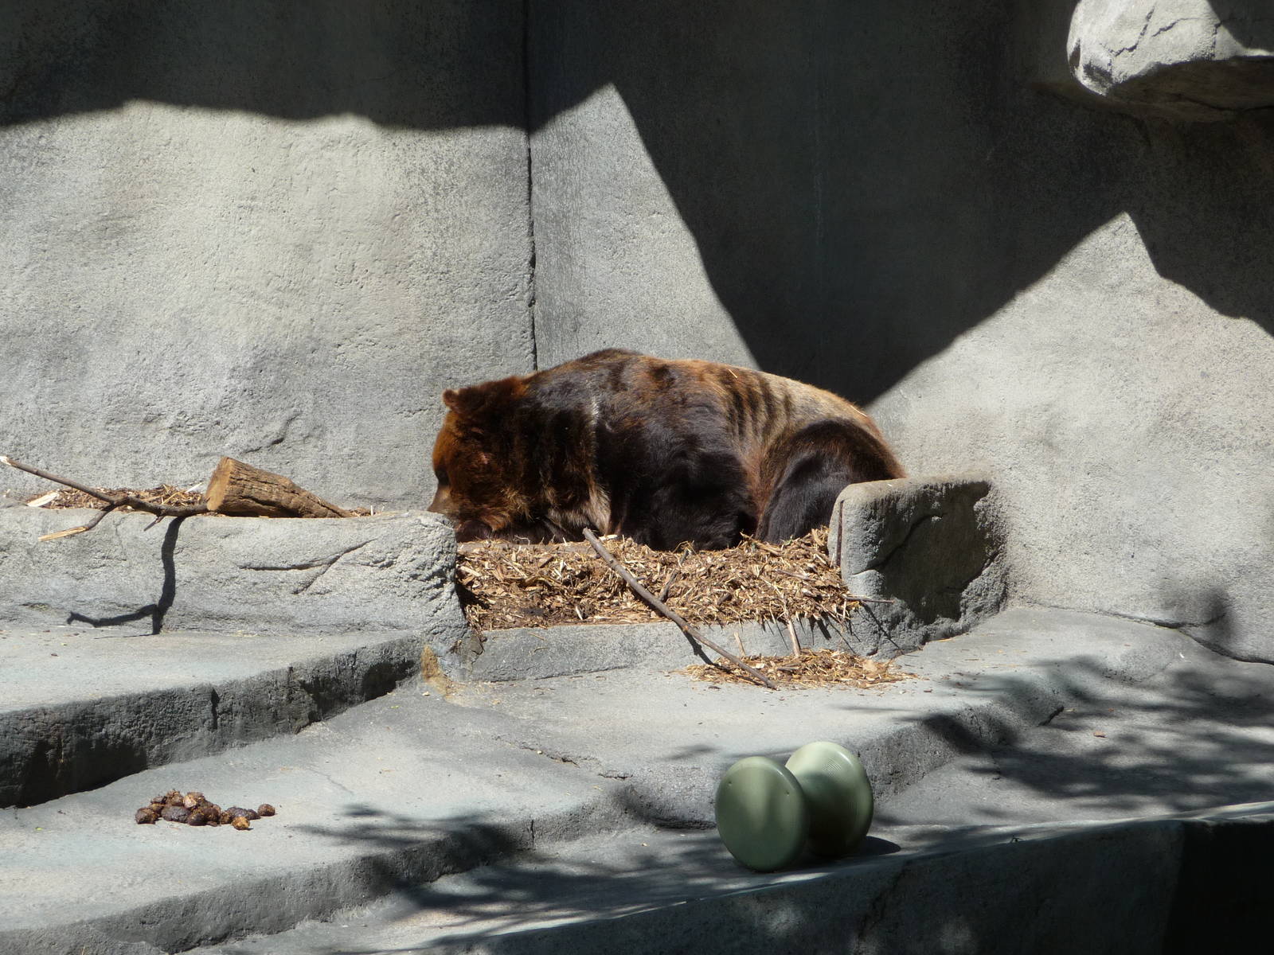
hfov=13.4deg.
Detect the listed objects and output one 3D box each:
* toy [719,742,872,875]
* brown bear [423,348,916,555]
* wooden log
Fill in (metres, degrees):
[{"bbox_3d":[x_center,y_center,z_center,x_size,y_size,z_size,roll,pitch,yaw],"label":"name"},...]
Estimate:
[{"bbox_3d":[0.475,0.997,16.400,0.350,0.352,0.350,7,12,40],"label":"toy"},{"bbox_3d":[0.100,-0.111,18.500,1.590,0.660,0.800,-1,9,0],"label":"brown bear"},{"bbox_3d":[-1.214,0.036,18.400,0.490,0.190,0.190,-4,9,-19],"label":"wooden log"}]

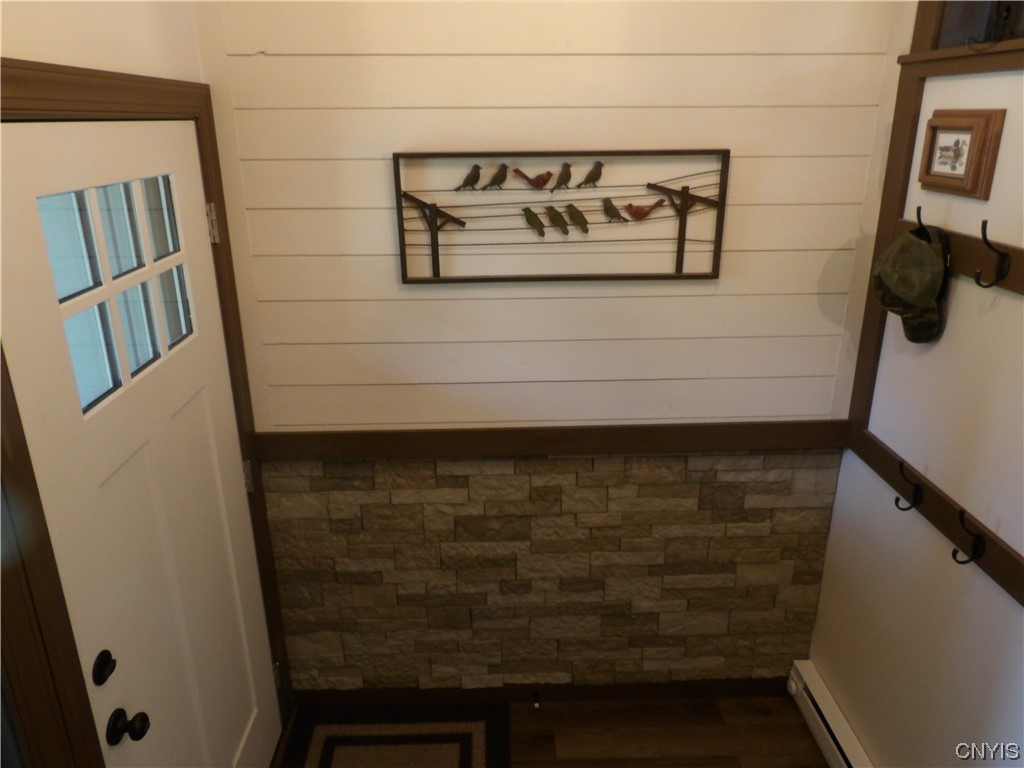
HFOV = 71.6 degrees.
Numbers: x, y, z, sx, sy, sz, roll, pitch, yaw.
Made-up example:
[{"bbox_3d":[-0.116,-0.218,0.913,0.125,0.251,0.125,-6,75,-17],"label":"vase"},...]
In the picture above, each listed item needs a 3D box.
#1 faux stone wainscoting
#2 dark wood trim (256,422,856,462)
[{"bbox_3d":[0.142,0.661,2.428,1.872,0.926,0.032,-1,20,-2],"label":"faux stone wainscoting"},{"bbox_3d":[0.137,0.180,2.252,1.872,0.093,0.025,-1,20,-2],"label":"dark wood trim"}]

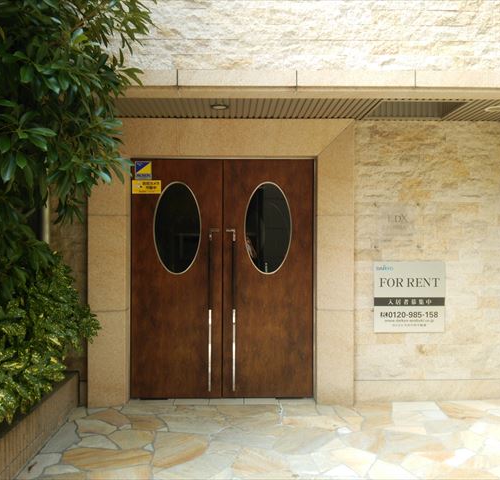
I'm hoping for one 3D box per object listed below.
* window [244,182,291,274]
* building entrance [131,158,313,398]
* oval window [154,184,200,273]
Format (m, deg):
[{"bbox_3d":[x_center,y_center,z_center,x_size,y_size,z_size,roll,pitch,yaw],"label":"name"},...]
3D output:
[{"bbox_3d":[0.172,-0.109,5.246,0.445,0.873,0.050,0,0,-2],"label":"window"},{"bbox_3d":[-0.264,0.365,5.220,1.718,2.258,0.100,0,0,-2],"label":"building entrance"},{"bbox_3d":[-0.678,-0.108,5.219,0.443,0.869,0.050,0,0,-2],"label":"oval window"}]

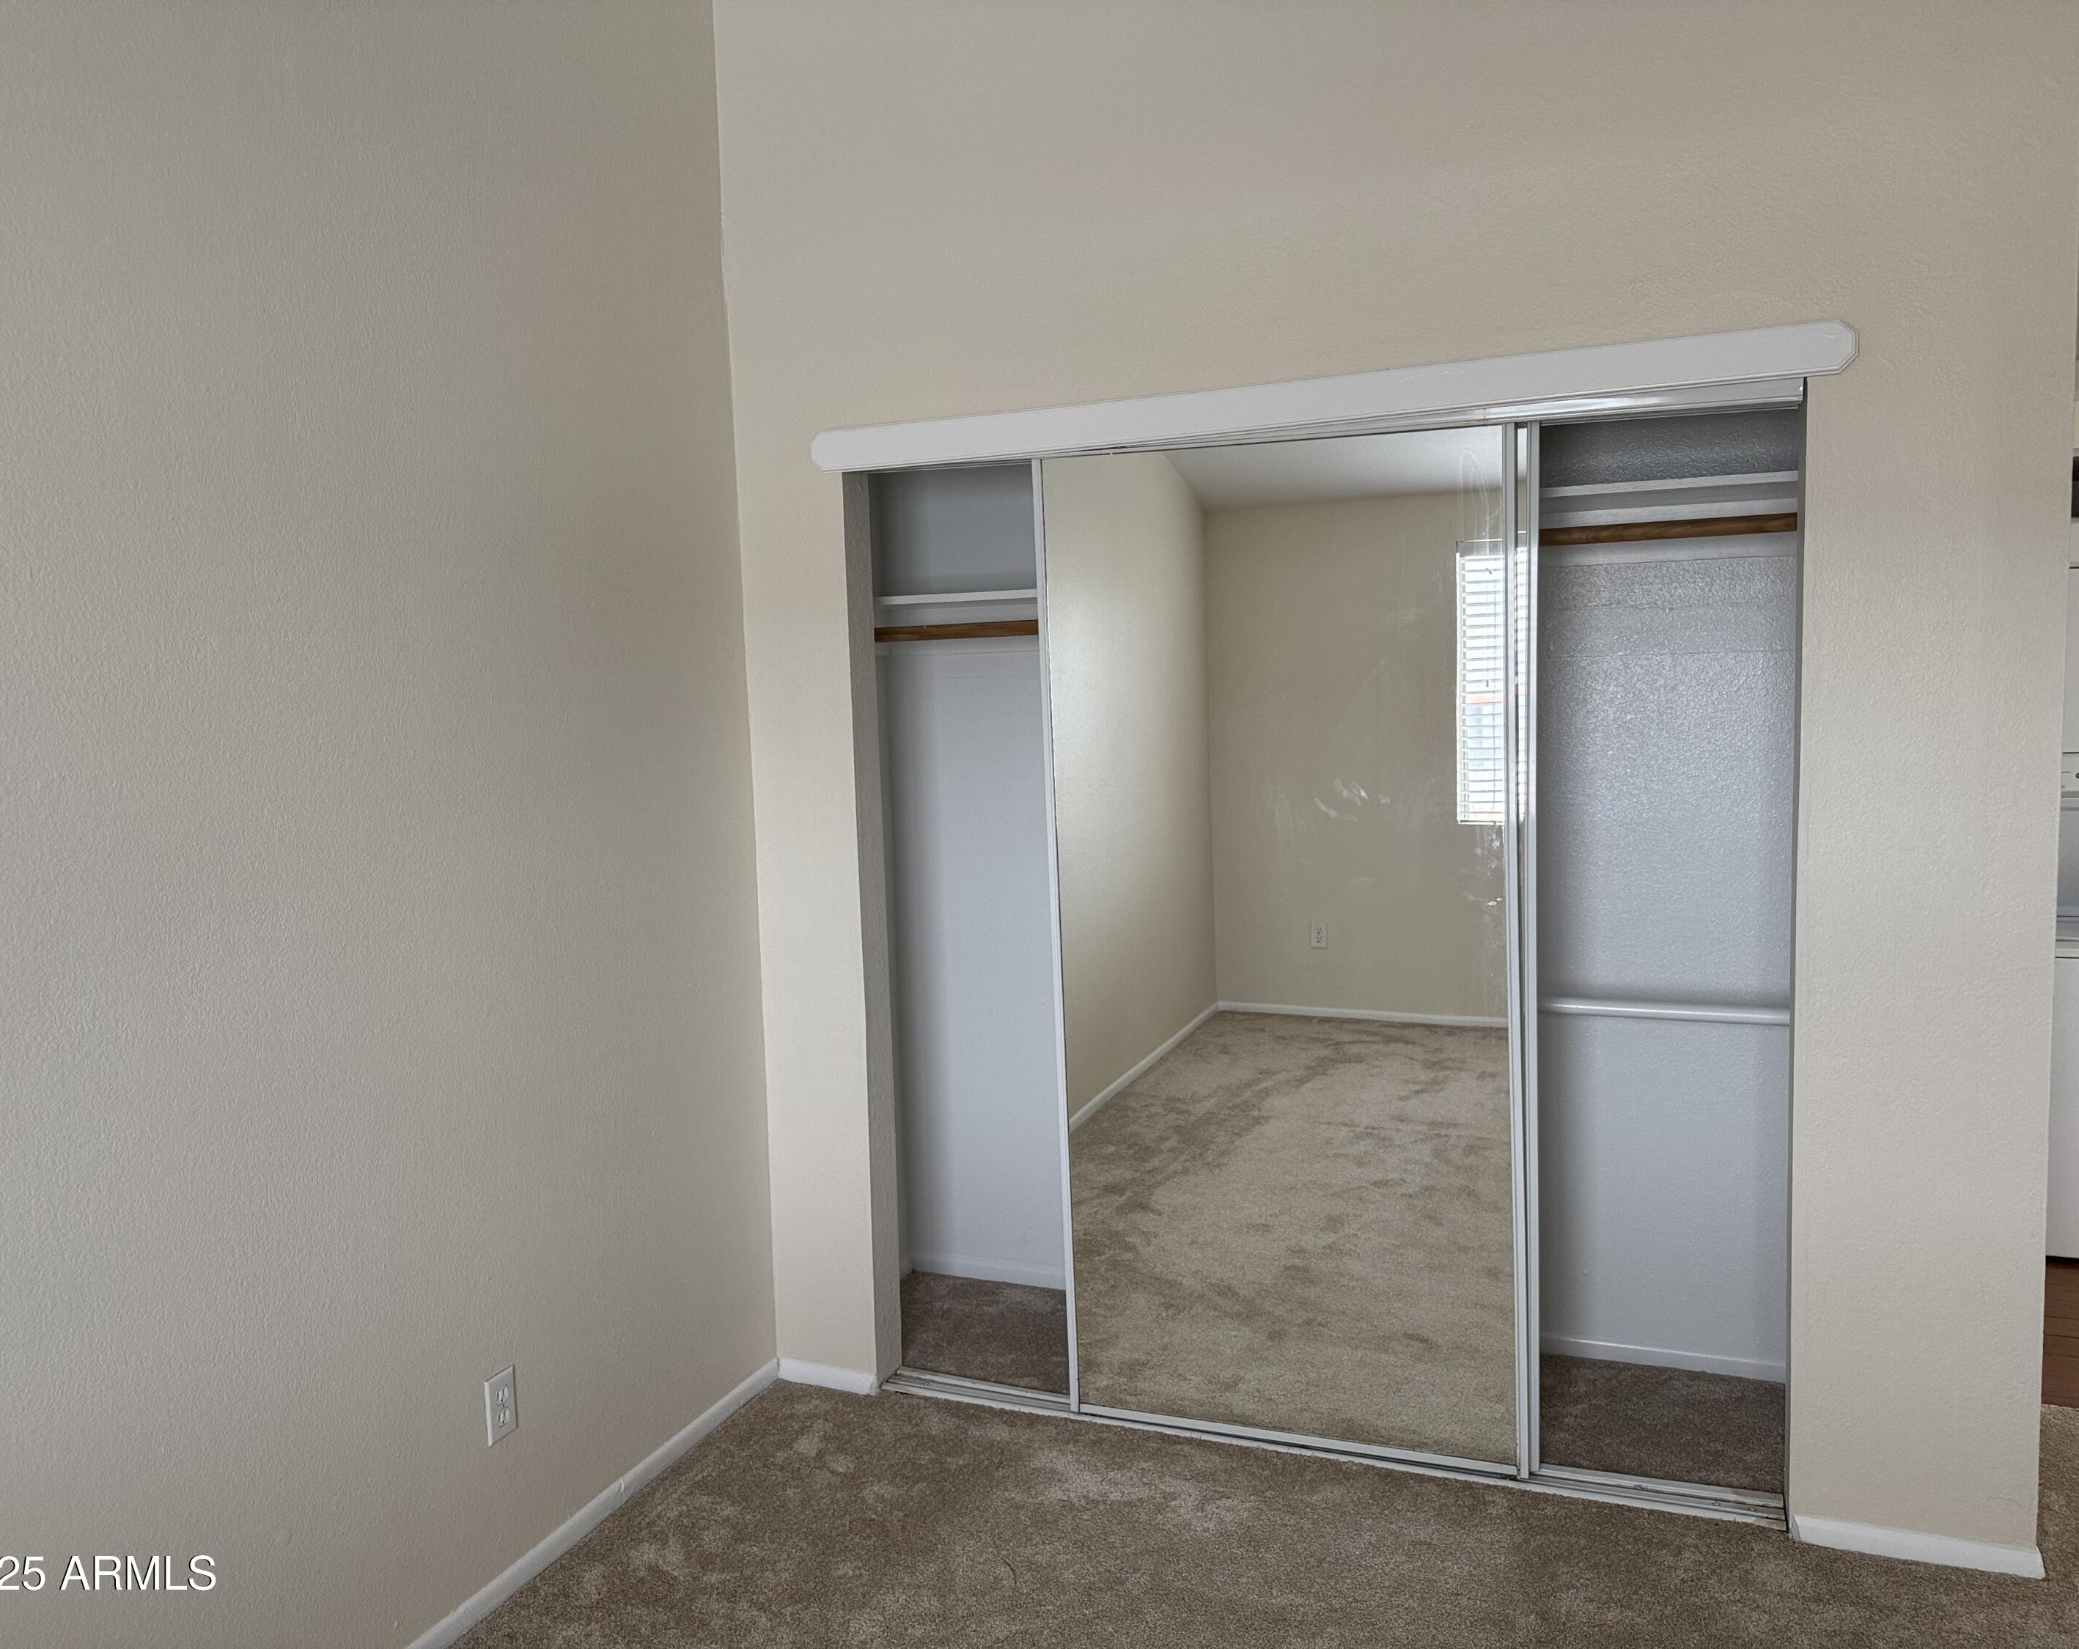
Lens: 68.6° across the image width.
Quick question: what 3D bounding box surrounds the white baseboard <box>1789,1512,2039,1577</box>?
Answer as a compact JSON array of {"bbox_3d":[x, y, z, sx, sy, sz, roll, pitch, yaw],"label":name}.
[{"bbox_3d":[1.527,1.258,2.658,0.383,0.048,0.014,0,5,22],"label":"white baseboard"}]

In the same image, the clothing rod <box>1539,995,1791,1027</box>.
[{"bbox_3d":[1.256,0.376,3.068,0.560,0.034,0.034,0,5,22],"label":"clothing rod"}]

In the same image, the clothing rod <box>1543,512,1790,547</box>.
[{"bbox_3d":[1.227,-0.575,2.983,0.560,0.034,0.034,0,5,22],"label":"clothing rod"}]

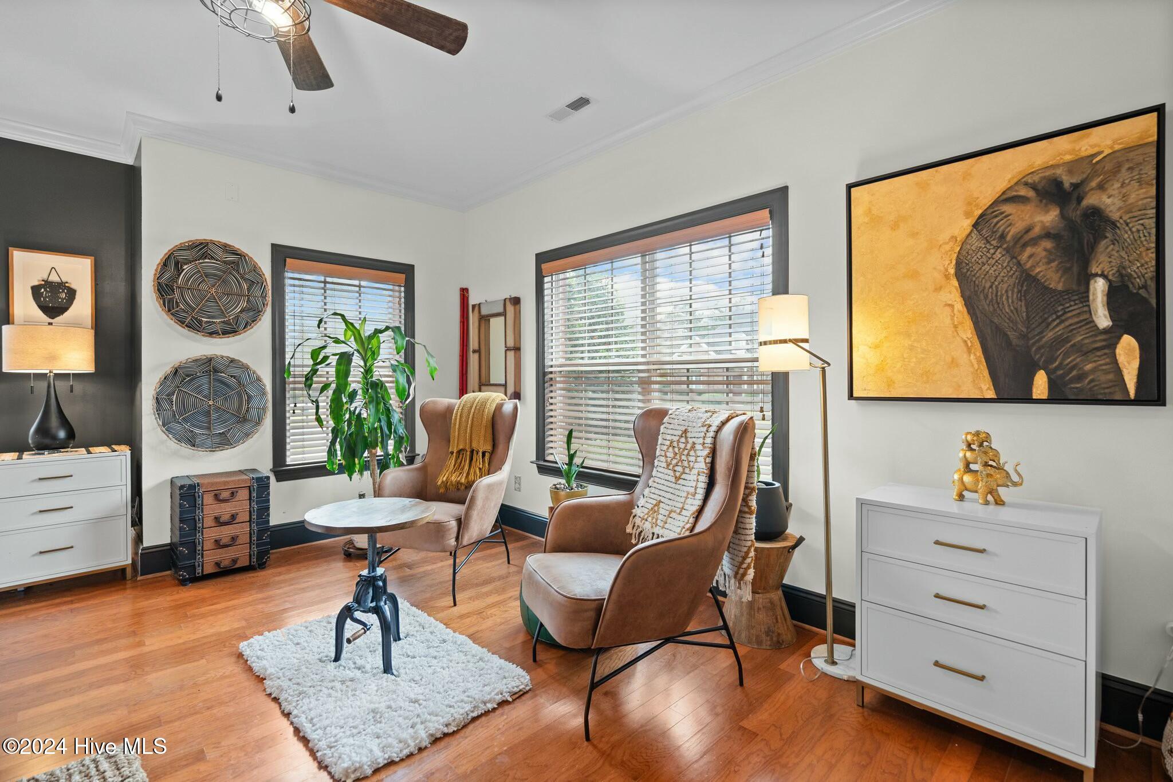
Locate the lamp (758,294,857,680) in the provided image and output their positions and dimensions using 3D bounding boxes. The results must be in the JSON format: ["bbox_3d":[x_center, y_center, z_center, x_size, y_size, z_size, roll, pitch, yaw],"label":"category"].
[{"bbox_3d":[1.021,0.385,2.265,0.520,1.605,0.290,0,1,11],"label":"lamp"}]

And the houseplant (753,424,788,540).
[{"bbox_3d":[0.833,0.412,2.453,0.250,0.519,0.250,-1,2,-45],"label":"houseplant"}]

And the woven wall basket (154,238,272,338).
[{"bbox_3d":[-2.390,-0.647,3.348,0.601,0.618,0.060,-1,2,-45],"label":"woven wall basket"}]

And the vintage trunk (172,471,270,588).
[{"bbox_3d":[-2.269,0.822,3.241,0.451,0.578,0.351,-1,2,-45],"label":"vintage trunk"}]

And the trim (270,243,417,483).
[{"bbox_3d":[-1.851,-0.204,4.104,1.100,1.720,0.120,-1,1,-43],"label":"trim"}]

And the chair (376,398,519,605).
[{"bbox_3d":[-0.845,0.586,3.114,0.720,1.050,0.800,0,1,17],"label":"chair"}]

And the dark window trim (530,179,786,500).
[{"bbox_3d":[0.286,-0.187,3.170,0.090,1.614,1.976,-1,2,-45],"label":"dark window trim"}]

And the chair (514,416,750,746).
[{"bbox_3d":[0.201,0.605,2.085,0.800,1.050,0.720,-1,1,-25],"label":"chair"}]

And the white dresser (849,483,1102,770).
[{"bbox_3d":[1.386,0.798,1.870,0.389,0.787,0.642,-1,1,-44],"label":"white dresser"}]

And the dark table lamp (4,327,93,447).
[{"bbox_3d":[-3.312,-0.017,3.220,0.400,0.780,0.400,-1,1,-43],"label":"dark table lamp"}]

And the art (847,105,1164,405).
[{"bbox_3d":[1.492,-0.427,1.972,0.045,0.942,0.933,-1,2,-45],"label":"art"}]

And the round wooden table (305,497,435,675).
[{"bbox_3d":[-0.951,0.856,2.327,0.530,0.640,0.530,0,1,0],"label":"round wooden table"}]

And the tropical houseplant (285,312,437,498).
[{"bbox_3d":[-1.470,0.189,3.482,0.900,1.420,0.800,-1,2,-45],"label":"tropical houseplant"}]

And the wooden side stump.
[{"bbox_3d":[0.855,0.957,2.573,0.350,0.455,0.350,0,1,0],"label":"wooden side stump"}]

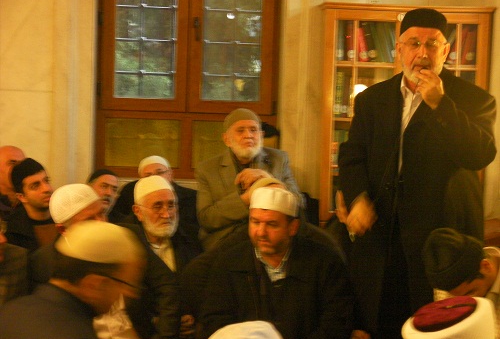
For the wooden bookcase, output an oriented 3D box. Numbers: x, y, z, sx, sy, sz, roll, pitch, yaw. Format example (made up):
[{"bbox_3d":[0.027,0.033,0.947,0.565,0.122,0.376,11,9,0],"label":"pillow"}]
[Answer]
[{"bbox_3d":[0.904,-0.076,7.558,1.010,1.820,0.360,2,5,0],"label":"wooden bookcase"}]

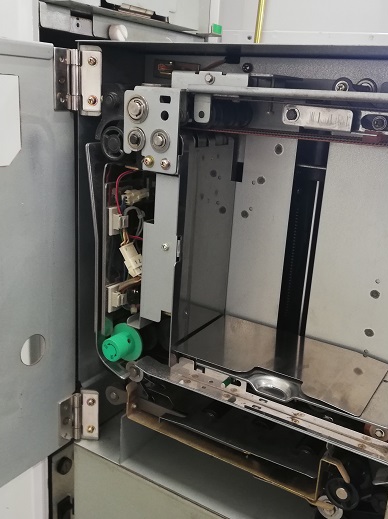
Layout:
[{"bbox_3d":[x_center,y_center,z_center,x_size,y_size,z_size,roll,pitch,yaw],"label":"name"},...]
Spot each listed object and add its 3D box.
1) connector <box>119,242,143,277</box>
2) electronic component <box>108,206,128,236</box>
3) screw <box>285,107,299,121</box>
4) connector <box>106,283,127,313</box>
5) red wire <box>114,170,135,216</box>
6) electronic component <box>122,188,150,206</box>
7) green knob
[{"bbox_3d":[-0.056,0.001,0.471,0.015,0.028,0.011,-20,3,36],"label":"connector"},{"bbox_3d":[-0.063,-0.035,0.464,0.013,0.025,0.023,14,20,31],"label":"electronic component"},{"bbox_3d":[0.068,-0.101,0.362,0.009,0.009,0.005,14,20,31],"label":"screw"},{"bbox_3d":[-0.067,0.036,0.486,0.013,0.025,0.023,14,20,31],"label":"connector"},{"bbox_3d":[-0.062,-0.059,0.458,0.016,0.038,0.010,14,20,31],"label":"red wire"},{"bbox_3d":[-0.053,-0.056,0.468,0.010,0.012,0.030,14,20,31],"label":"electronic component"},{"bbox_3d":[-0.067,0.080,0.480,0.034,0.034,0.025,14,20,31],"label":"green knob"}]

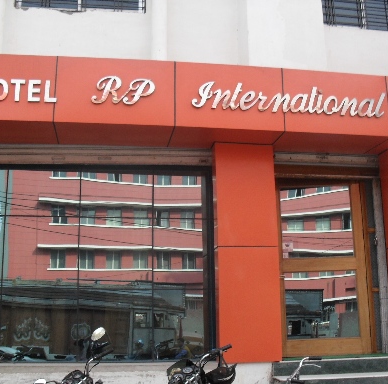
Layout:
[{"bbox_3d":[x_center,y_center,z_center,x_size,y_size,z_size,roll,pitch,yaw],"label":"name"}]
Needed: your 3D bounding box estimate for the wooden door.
[{"bbox_3d":[1.533,0.882,6.657,1.163,2.035,0.100,1,-12,-10],"label":"wooden door"}]

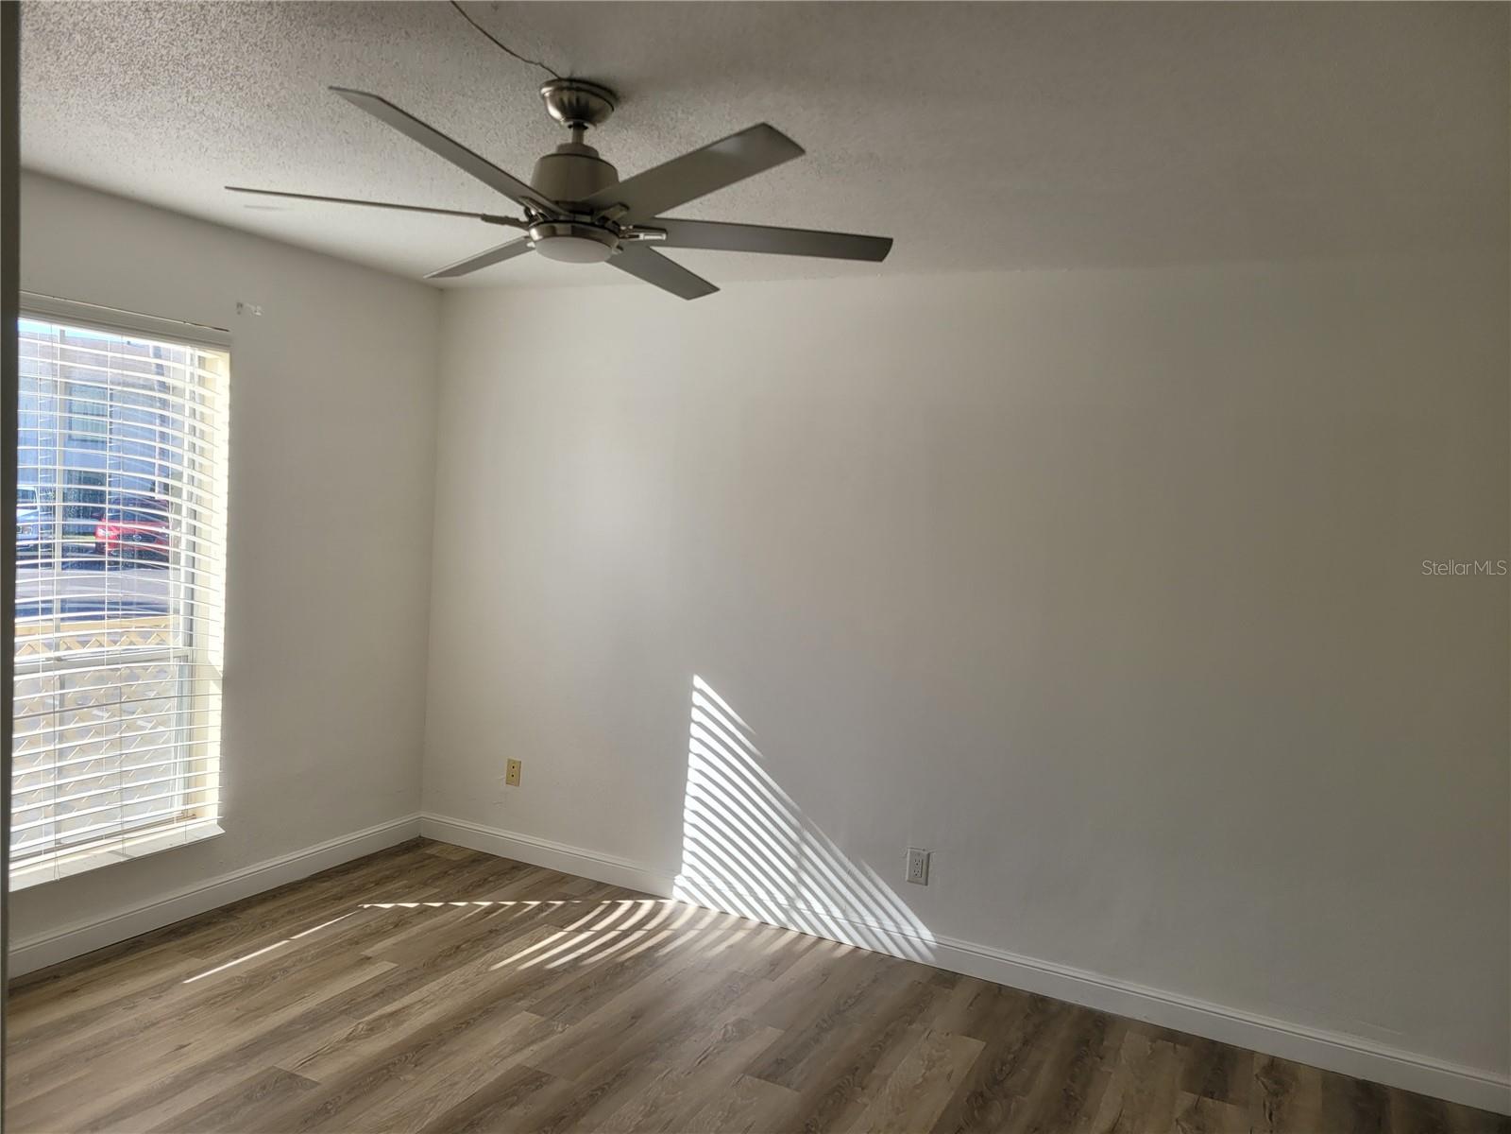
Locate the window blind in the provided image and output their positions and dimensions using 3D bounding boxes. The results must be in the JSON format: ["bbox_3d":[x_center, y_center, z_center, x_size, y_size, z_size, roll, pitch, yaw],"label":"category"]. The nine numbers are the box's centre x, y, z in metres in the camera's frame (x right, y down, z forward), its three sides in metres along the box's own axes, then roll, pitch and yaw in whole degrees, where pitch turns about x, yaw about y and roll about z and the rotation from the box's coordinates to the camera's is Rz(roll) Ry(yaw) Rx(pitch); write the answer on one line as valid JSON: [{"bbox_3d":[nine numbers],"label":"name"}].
[{"bbox_3d":[-2.114,0.068,3.672,0.070,1.770,0.920,6,4,26],"label":"window blind"}]

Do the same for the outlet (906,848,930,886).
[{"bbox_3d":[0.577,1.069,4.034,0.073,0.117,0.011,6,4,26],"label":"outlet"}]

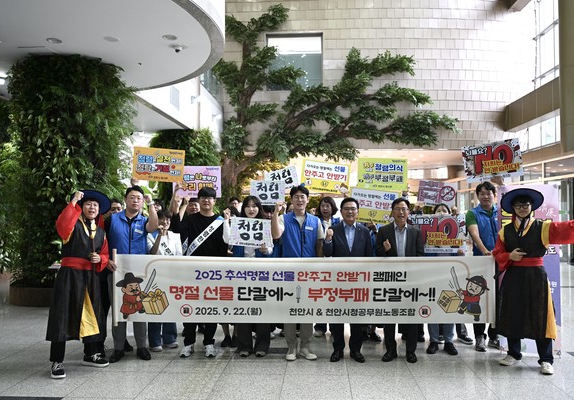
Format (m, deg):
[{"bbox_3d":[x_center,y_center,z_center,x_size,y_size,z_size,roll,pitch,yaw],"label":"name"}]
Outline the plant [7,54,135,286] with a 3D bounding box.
[{"bbox_3d":[-3.770,-0.440,9.100,2.050,3.700,2.050,0,-1,3],"label":"plant"}]

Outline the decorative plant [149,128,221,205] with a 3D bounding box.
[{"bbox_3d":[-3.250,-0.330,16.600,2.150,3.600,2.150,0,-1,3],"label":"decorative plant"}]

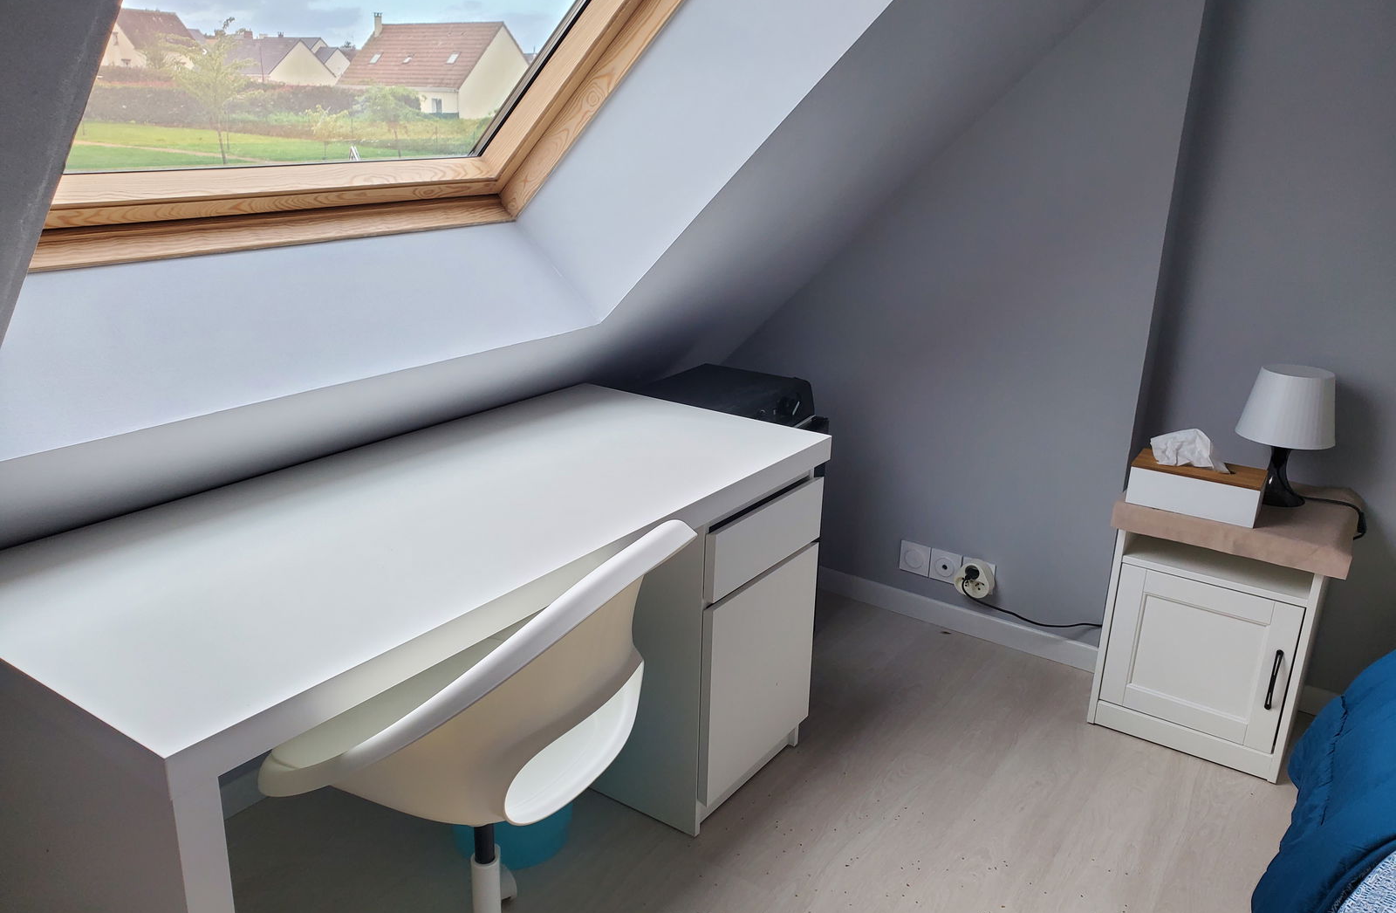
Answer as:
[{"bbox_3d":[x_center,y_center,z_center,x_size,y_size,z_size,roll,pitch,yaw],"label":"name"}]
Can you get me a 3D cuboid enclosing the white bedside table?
[{"bbox_3d":[1.198,0.366,2.425,0.435,0.558,0.374,13,21,32],"label":"white bedside table"}]

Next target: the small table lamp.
[{"bbox_3d":[1.289,-0.045,2.303,0.194,0.290,0.194,13,21,32],"label":"small table lamp"}]

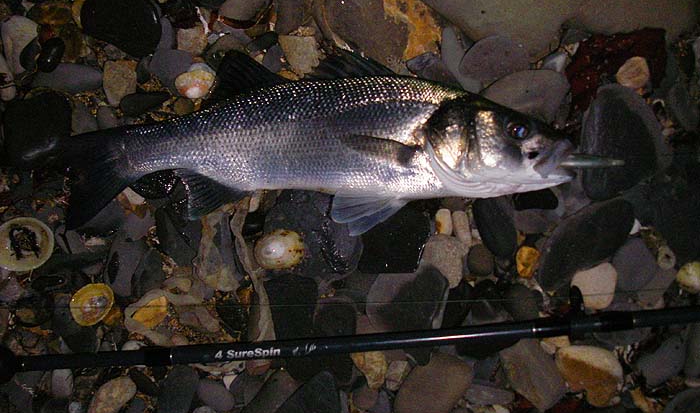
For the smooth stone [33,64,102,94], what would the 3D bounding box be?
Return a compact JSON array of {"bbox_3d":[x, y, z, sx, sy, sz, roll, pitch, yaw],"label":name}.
[{"bbox_3d":[-0.268,-0.122,0.732,0.070,0.018,0.031,2,80,0],"label":"smooth stone"}]

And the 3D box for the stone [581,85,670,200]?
[{"bbox_3d":[0.256,-0.062,0.721,0.087,0.030,0.113,-6,80,-1],"label":"stone"}]

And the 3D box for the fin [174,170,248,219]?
[{"bbox_3d":[-0.125,-0.010,0.684,0.067,0.010,0.038,16,75,4],"label":"fin"}]

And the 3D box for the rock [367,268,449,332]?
[{"bbox_3d":[0.051,0.083,0.680,0.074,0.026,0.062,-8,74,-2],"label":"rock"}]

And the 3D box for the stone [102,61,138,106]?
[{"bbox_3d":[-0.221,-0.118,0.736,0.031,0.021,0.045,0,74,0],"label":"stone"}]

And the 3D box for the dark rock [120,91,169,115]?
[{"bbox_3d":[-0.194,-0.098,0.731,0.046,0.017,0.023,-8,75,-2],"label":"dark rock"}]

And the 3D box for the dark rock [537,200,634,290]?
[{"bbox_3d":[0.214,0.029,0.705,0.121,0.019,0.048,-38,82,-6],"label":"dark rock"}]

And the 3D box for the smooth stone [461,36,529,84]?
[{"bbox_3d":[0.139,-0.141,0.743,0.069,0.024,0.052,-8,75,-2],"label":"smooth stone"}]

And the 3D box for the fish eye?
[{"bbox_3d":[0.148,-0.067,0.677,0.020,0.010,0.019,8,75,2],"label":"fish eye"}]

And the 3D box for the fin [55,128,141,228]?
[{"bbox_3d":[-0.221,-0.025,0.676,0.071,0.016,0.085,-8,81,-1],"label":"fin"}]

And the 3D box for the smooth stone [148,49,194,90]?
[{"bbox_3d":[-0.172,-0.131,0.733,0.044,0.021,0.043,24,81,4],"label":"smooth stone"}]

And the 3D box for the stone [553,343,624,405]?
[{"bbox_3d":[0.213,0.146,0.684,0.064,0.026,0.050,36,82,6],"label":"stone"}]

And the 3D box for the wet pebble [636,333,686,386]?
[{"bbox_3d":[0.271,0.133,0.666,0.031,0.020,0.054,43,79,11],"label":"wet pebble"}]

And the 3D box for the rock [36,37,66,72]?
[{"bbox_3d":[-0.287,-0.145,0.736,0.022,0.014,0.036,23,81,4],"label":"rock"}]

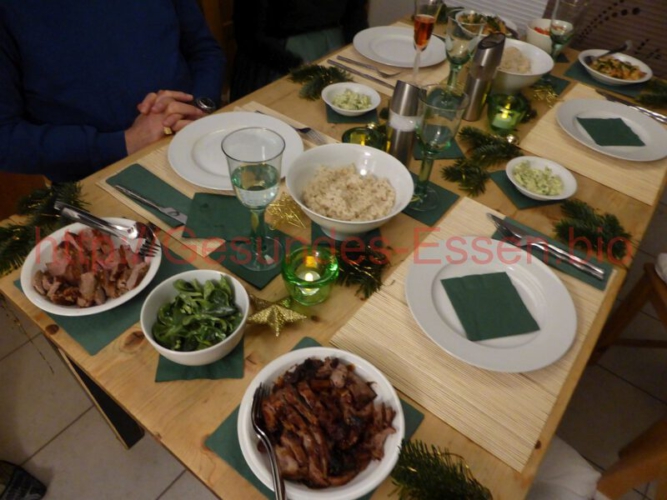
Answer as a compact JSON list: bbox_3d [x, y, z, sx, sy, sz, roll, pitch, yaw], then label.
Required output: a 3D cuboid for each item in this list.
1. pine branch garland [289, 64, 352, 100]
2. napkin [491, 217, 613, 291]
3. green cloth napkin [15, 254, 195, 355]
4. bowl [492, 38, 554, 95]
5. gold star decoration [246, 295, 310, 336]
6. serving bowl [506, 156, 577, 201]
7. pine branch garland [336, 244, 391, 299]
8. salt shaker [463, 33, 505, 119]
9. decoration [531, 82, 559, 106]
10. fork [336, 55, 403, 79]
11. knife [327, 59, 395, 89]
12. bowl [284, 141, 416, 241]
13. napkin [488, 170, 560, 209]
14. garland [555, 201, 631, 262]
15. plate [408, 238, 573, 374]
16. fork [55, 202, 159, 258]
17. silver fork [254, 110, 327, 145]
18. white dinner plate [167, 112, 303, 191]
[{"bbox_3d":[-0.049,-0.447,1.260,0.147,0.040,0.186,32,52,24],"label":"pine branch garland"},{"bbox_3d":[0.402,0.000,0.884,0.207,0.006,0.068,30,51,21],"label":"napkin"},{"bbox_3d":[-0.354,0.041,0.763,0.200,0.005,0.200,30,51,21],"label":"green cloth napkin"},{"bbox_3d":[0.452,-0.465,1.266,0.216,0.097,0.216,2,47,-3],"label":"bowl"},{"bbox_3d":[-0.092,0.097,0.754,0.093,0.024,0.088,-6,47,-9],"label":"gold star decoration"},{"bbox_3d":[0.419,-0.132,0.990,0.135,0.043,0.135,2,47,-2],"label":"serving bowl"},{"bbox_3d":[0.044,0.029,0.796,0.102,0.040,0.108,30,51,21],"label":"pine branch garland"},{"bbox_3d":[0.354,-0.406,1.141,0.052,0.197,0.052,30,52,23],"label":"salt shaker"},{"bbox_3d":[0.563,-0.412,1.280,0.080,0.025,0.095,31,52,22],"label":"decoration"},{"bbox_3d":[0.103,-0.519,1.347,0.199,0.018,0.025,19,48,13],"label":"fork"},{"bbox_3d":[0.074,-0.471,1.305,0.225,0.010,0.020,32,52,23],"label":"knife"},{"bbox_3d":[0.026,-0.089,0.861,0.217,0.100,0.217,3,46,-3],"label":"bowl"},{"bbox_3d":[0.418,-0.137,1.024,0.120,0.003,0.120,-10,48,-13],"label":"napkin"},{"bbox_3d":[0.497,-0.040,0.910,0.147,0.042,0.135,30,51,21],"label":"garland"},{"bbox_3d":[0.254,0.080,0.780,0.272,0.023,0.272,3,46,-3],"label":"plate"},{"bbox_3d":[-0.369,-0.035,0.772,0.207,0.025,0.032,23,48,15],"label":"fork"},{"bbox_3d":[-0.102,-0.288,1.119,0.211,0.020,0.026,29,51,21],"label":"silver fork"},{"bbox_3d":[-0.207,-0.209,1.027,0.279,0.023,0.279,2,47,-3],"label":"white dinner plate"}]

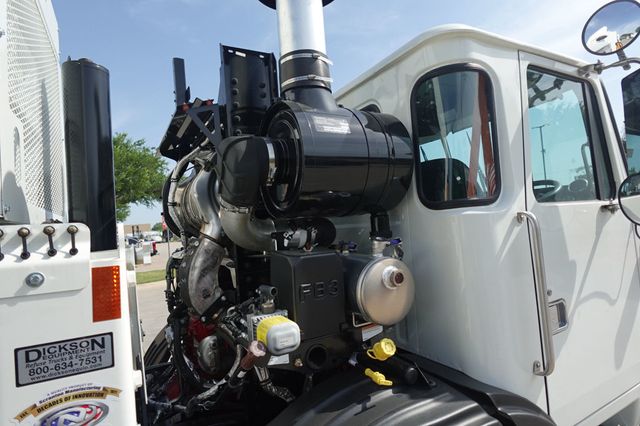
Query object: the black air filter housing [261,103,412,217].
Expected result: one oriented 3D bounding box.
[{"bbox_3d":[0.043,-0.182,1.285,0.420,0.385,0.385,-3,-1,-29],"label":"black air filter housing"}]

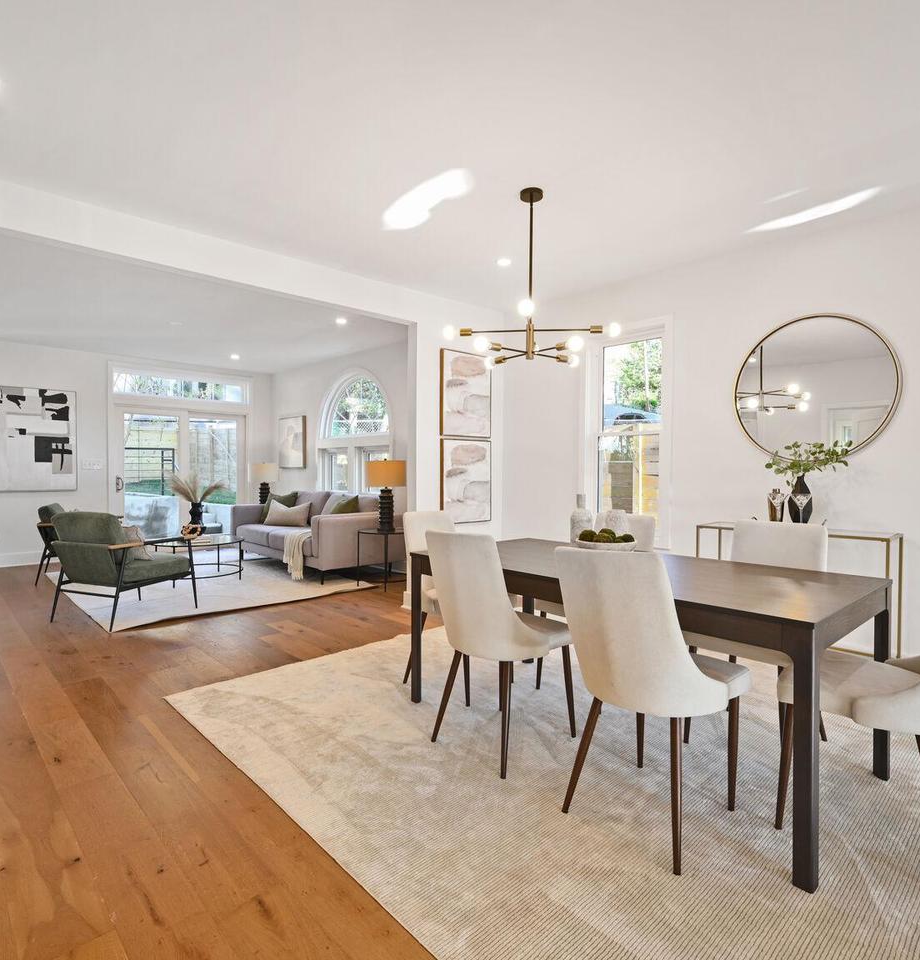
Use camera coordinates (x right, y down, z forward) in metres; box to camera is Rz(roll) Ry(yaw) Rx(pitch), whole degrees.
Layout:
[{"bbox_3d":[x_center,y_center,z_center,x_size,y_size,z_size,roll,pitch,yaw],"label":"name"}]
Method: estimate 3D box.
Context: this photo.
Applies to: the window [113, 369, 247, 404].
[{"bbox_3d":[-3.949,-1.319,8.033,1.770,0.340,0.100,-1,2,-42],"label":"window"}]

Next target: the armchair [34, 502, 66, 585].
[{"bbox_3d":[-4.096,0.651,6.119,0.800,0.830,0.700,-1,1,-31],"label":"armchair"}]

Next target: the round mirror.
[{"bbox_3d":[2.191,-0.580,3.488,0.035,0.910,0.910,-1,2,-42],"label":"round mirror"}]

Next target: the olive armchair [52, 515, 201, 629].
[{"bbox_3d":[-2.716,0.669,4.539,0.710,0.850,0.800,0,1,22],"label":"olive armchair"}]

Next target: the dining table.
[{"bbox_3d":[0.695,0.750,2.515,0.900,0.750,1.820,-1,1,-42],"label":"dining table"}]

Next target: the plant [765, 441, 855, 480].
[{"bbox_3d":[2.062,-0.119,3.334,0.320,0.250,0.440,-1,2,-42],"label":"plant"}]

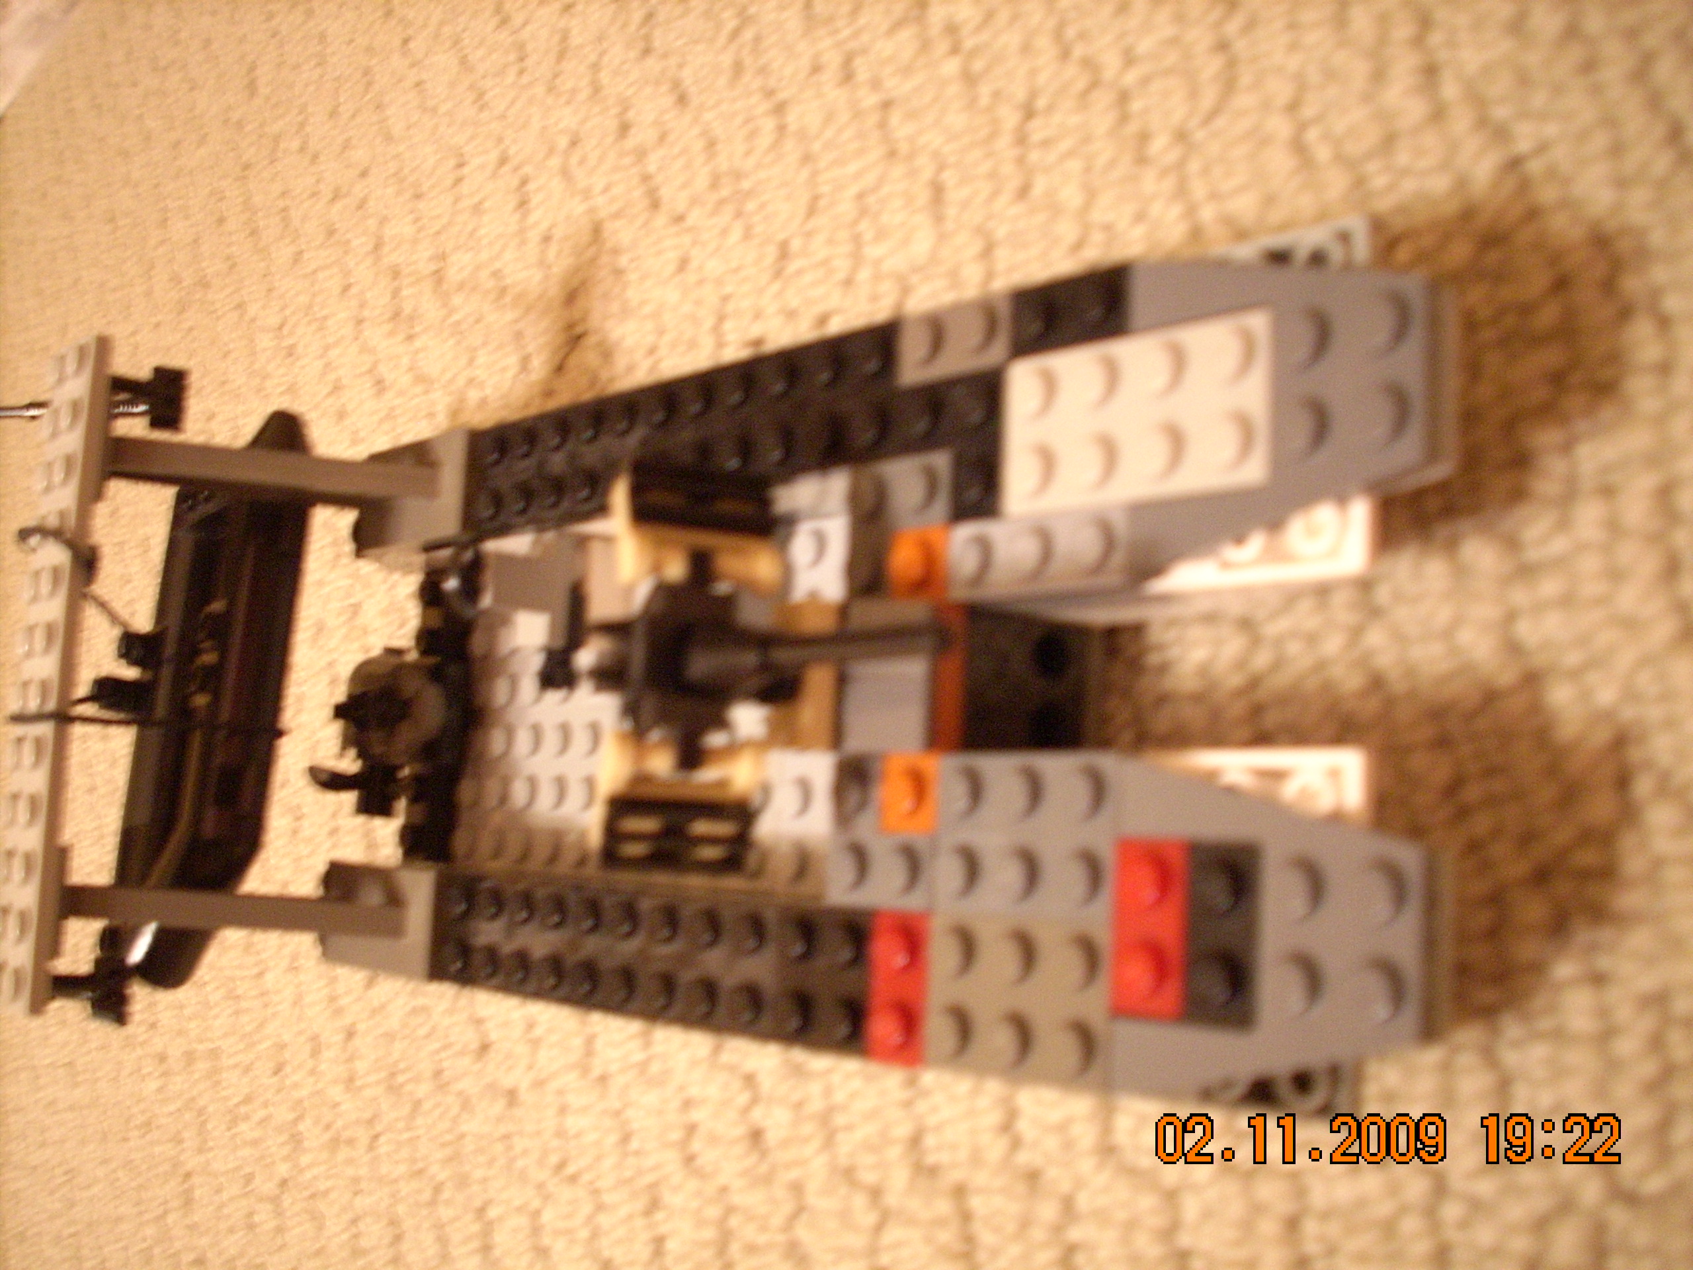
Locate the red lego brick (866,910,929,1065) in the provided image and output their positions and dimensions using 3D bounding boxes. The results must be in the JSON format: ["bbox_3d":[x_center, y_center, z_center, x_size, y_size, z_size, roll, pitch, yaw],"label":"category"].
[{"bbox_3d":[0.006,0.037,0.191,0.008,0.006,0.016,-5,80,46],"label":"red lego brick"}]

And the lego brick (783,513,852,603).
[{"bbox_3d":[-0.003,-0.010,0.238,0.009,0.006,0.010,-5,80,46],"label":"lego brick"}]

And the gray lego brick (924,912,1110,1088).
[{"bbox_3d":[0.017,0.036,0.179,0.024,0.005,0.016,-4,80,47],"label":"gray lego brick"}]

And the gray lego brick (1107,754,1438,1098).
[{"bbox_3d":[0.037,0.026,0.160,0.032,0.005,0.032,-4,80,47],"label":"gray lego brick"}]

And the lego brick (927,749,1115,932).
[{"bbox_3d":[0.018,0.020,0.181,0.024,0.006,0.016,-5,80,46],"label":"lego brick"}]

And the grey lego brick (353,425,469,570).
[{"bbox_3d":[-0.063,-0.021,0.277,0.030,0.009,0.016,-5,80,46],"label":"grey lego brick"}]

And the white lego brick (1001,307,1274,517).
[{"bbox_3d":[0.028,-0.021,0.176,0.032,0.005,0.016,-4,80,47],"label":"white lego brick"}]

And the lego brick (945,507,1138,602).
[{"bbox_3d":[0.019,-0.008,0.184,0.024,0.005,0.008,-4,80,47],"label":"lego brick"}]

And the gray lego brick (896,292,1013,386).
[{"bbox_3d":[0.012,-0.032,0.195,0.016,0.005,0.008,-4,80,47],"label":"gray lego brick"}]

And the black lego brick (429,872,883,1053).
[{"bbox_3d":[-0.027,0.039,0.225,0.088,0.005,0.016,-4,80,47],"label":"black lego brick"}]

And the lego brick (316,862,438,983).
[{"bbox_3d":[-0.066,0.043,0.270,0.030,0.009,0.016,-5,80,46],"label":"lego brick"}]

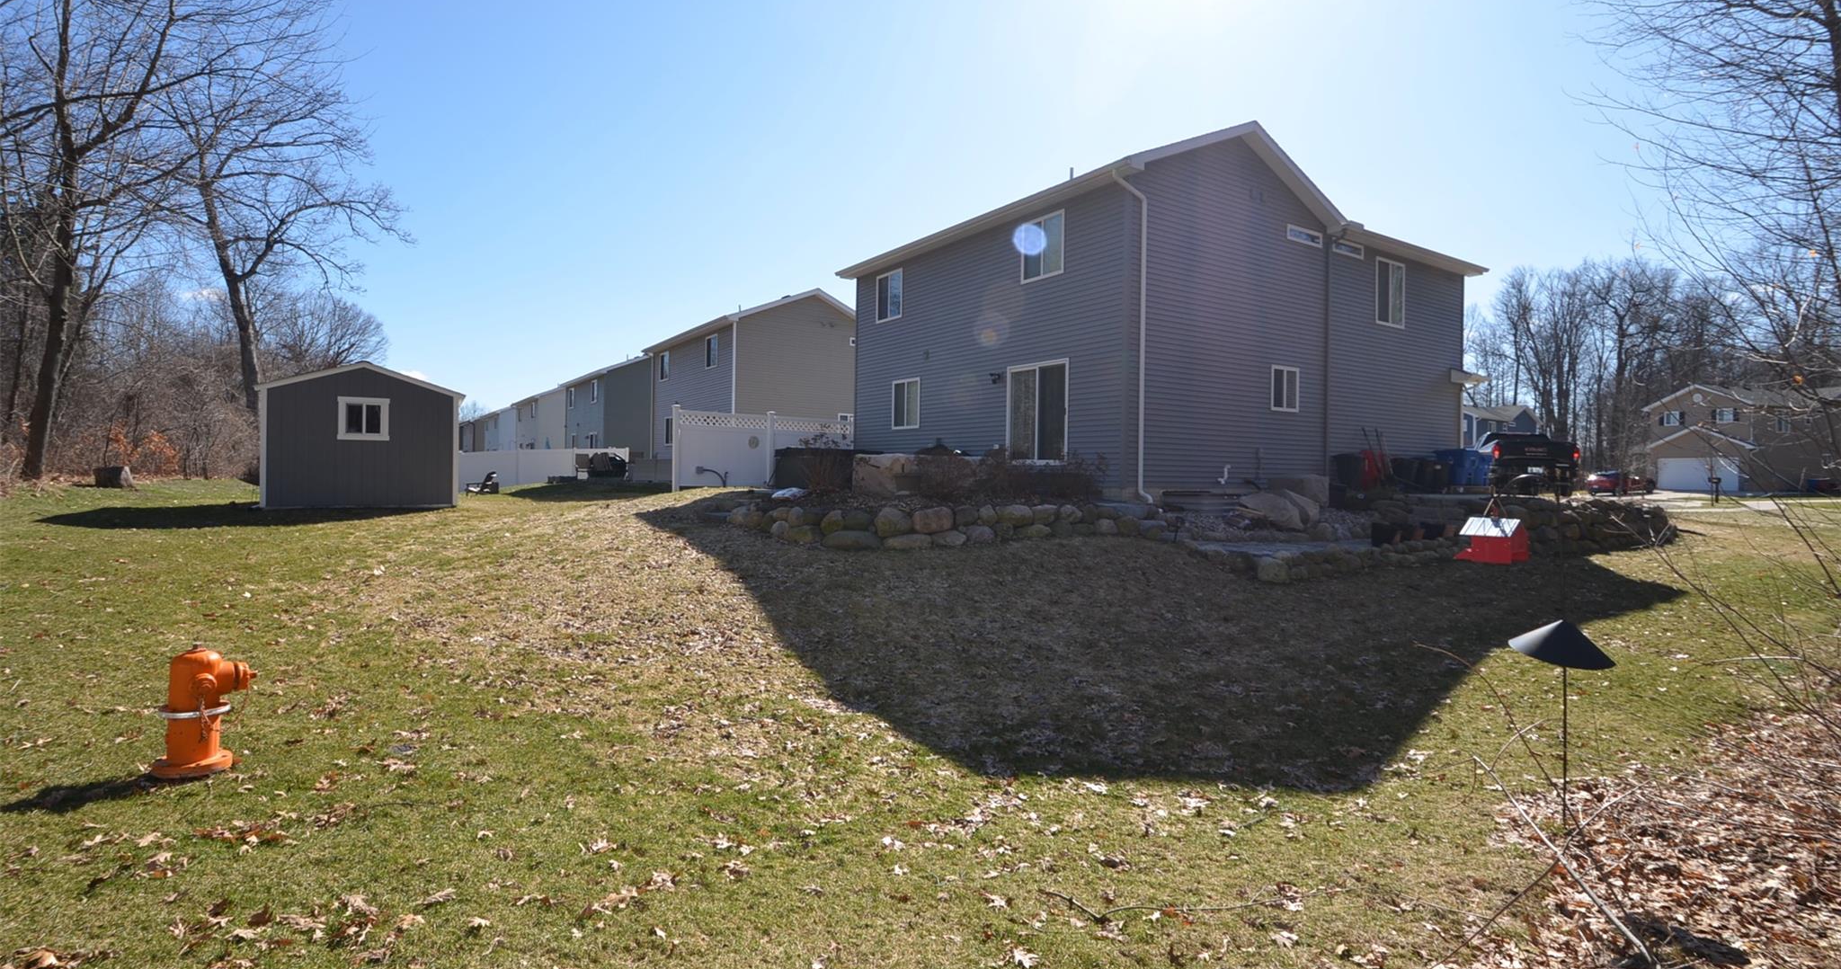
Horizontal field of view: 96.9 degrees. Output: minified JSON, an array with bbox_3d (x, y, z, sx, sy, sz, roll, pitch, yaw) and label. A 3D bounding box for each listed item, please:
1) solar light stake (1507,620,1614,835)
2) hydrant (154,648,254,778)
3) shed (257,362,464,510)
[{"bbox_3d":[3.442,1.279,4.340,0.455,1.110,0.455,2,1,44],"label":"solar light stake"},{"bbox_3d":[-4.198,1.280,4.775,0.390,0.735,0.450,1,1,37],"label":"hydrant"},{"bbox_3d":[-11.423,-0.974,16.823,3.250,2.760,3.800,0,1,-34],"label":"shed"}]

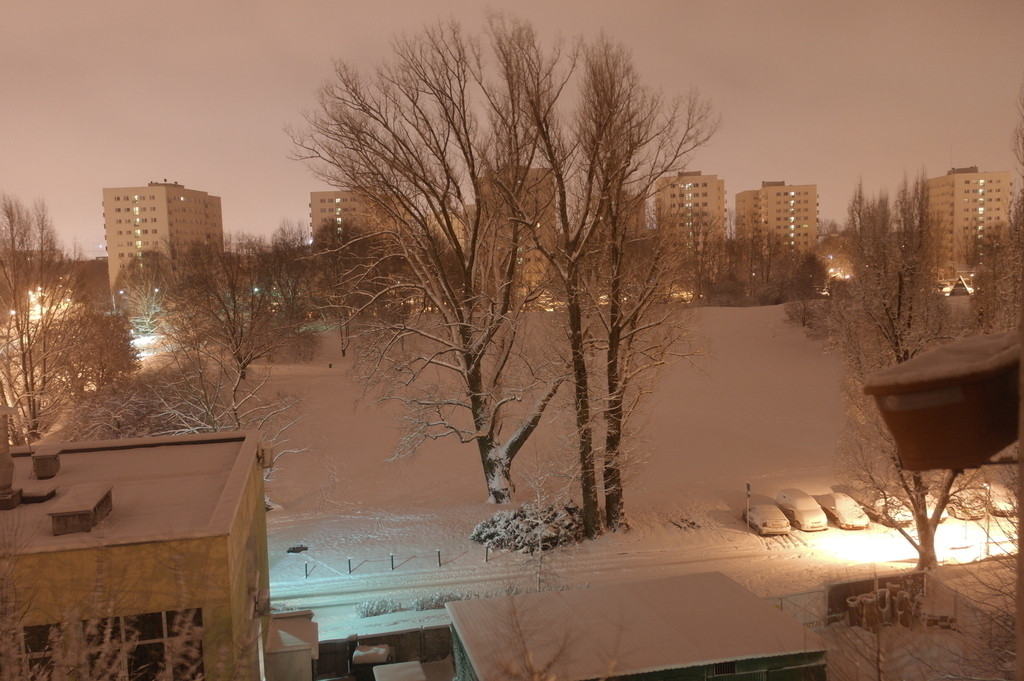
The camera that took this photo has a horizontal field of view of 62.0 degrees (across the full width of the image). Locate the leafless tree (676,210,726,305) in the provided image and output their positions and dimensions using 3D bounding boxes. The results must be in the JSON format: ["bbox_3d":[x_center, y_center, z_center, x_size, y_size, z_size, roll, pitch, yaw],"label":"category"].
[{"bbox_3d":[39.127,-17.370,177.257,10.800,19.800,10.000,-2,5,0],"label":"leafless tree"}]

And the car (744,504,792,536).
[{"bbox_3d":[15.456,10.686,51.804,1.680,1.440,4.200,-2,6,-3],"label":"car"}]

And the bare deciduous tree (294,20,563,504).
[{"bbox_3d":[-5.435,-4.715,56.795,18.200,32.000,15.000,-2,5,0],"label":"bare deciduous tree"}]

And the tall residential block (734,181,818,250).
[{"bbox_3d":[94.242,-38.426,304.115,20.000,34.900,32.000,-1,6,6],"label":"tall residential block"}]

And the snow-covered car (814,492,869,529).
[{"bbox_3d":[20.401,10.431,52.697,1.730,1.500,4.150,-2,6,-3],"label":"snow-covered car"}]

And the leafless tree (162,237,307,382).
[{"bbox_3d":[-37.384,-4.252,114.519,19.300,19.400,17.000,-2,5,0],"label":"leafless tree"}]

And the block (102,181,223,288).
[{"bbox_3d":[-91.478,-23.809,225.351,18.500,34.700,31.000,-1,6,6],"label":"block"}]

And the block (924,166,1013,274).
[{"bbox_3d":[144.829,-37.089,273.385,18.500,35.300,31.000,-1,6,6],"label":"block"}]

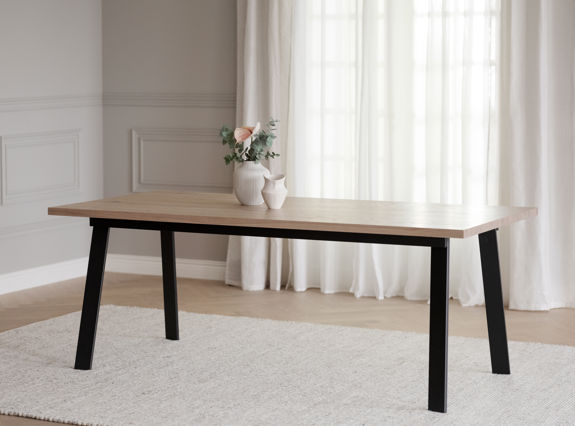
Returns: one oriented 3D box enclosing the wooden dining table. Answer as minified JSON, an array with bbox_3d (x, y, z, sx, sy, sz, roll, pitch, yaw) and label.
[{"bbox_3d":[0.009,0.354,6.873,2.060,0.755,0.855,3,7,29],"label":"wooden dining table"}]

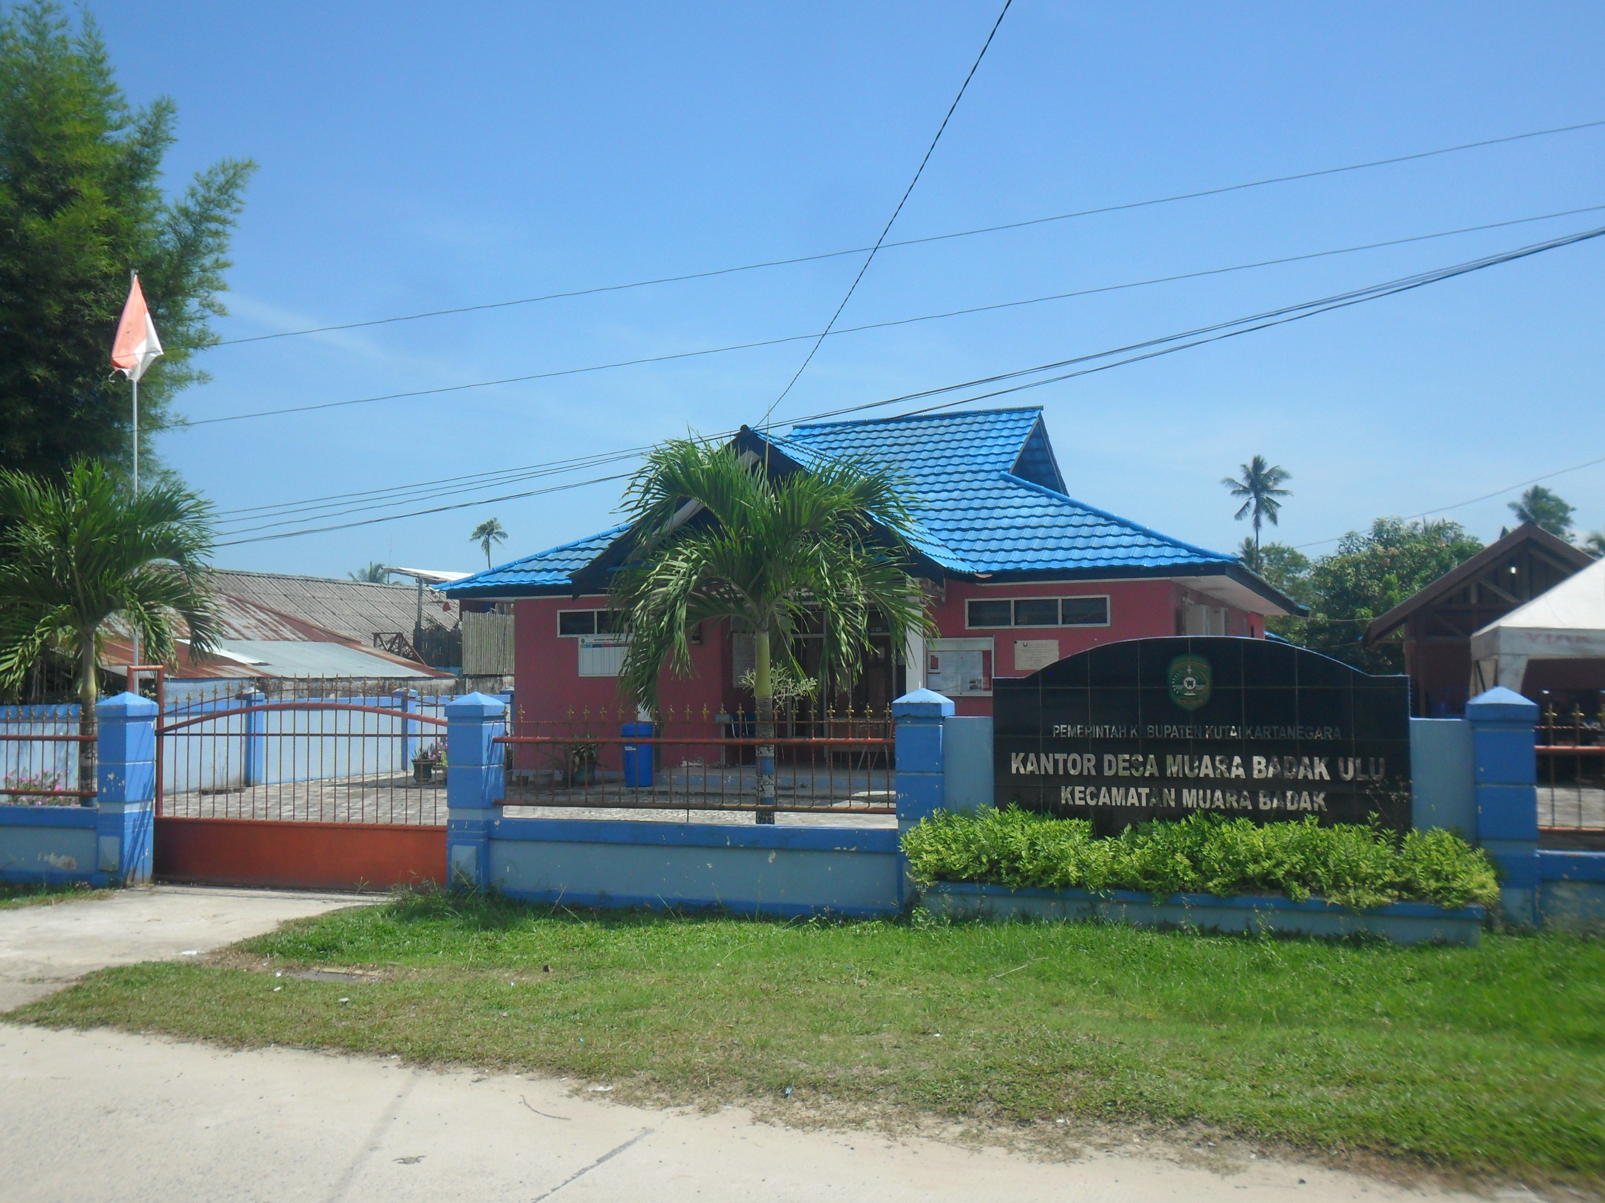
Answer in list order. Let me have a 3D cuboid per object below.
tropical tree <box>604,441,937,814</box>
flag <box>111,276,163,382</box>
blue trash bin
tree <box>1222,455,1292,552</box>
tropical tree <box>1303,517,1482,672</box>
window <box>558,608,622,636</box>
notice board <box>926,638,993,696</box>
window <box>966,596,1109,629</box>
[{"bbox_3d":[-0.266,0.420,12.224,2.600,3.535,2.600,-1,-2,-1],"label":"tropical tree"},{"bbox_3d":[-7.270,-2.971,16.200,0.560,1.150,0.400,0,-3,-24],"label":"flag"},{"bbox_3d":[-2.270,2.188,21.298,0.480,0.930,0.500,-2,-3,20],"label":"blue trash bin"},{"bbox_3d":[39.934,-3.004,129.575,6.100,19.830,6.100,-1,-3,17],"label":"tree"},{"bbox_3d":[19.121,0.500,47.861,6.000,6.483,6.000,-2,-3,22],"label":"tropical tree"},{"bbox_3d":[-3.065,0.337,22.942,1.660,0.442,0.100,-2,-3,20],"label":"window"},{"bbox_3d":[2.202,0.933,20.914,0.972,0.824,0.090,-2,-3,20],"label":"notice board"},{"bbox_3d":[3.249,0.155,20.584,2.025,0.438,0.100,-2,-3,20],"label":"window"}]

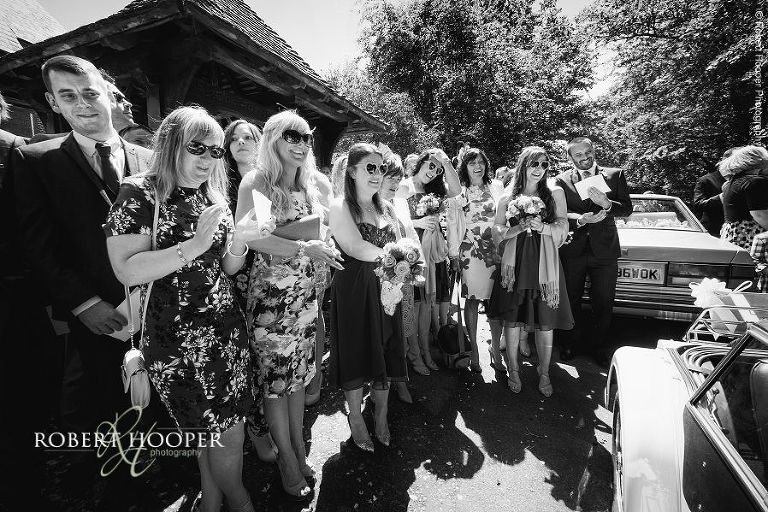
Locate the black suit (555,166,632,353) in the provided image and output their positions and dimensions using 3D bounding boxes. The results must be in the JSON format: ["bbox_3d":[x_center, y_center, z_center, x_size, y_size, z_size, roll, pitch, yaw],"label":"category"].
[{"bbox_3d":[1.713,0.079,2.642,0.580,1.581,0.400,6,12,30],"label":"black suit"}]

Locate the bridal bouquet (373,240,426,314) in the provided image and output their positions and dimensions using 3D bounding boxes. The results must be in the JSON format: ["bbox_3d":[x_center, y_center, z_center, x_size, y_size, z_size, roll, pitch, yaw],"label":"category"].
[{"bbox_3d":[0.076,0.096,1.570,0.230,0.340,0.220,0,8,0],"label":"bridal bouquet"}]

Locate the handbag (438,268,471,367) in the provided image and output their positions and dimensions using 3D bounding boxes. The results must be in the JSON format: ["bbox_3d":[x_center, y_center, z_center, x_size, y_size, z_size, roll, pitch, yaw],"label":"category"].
[{"bbox_3d":[0.532,0.471,2.450,0.250,0.720,0.180,-3,9,-20],"label":"handbag"}]

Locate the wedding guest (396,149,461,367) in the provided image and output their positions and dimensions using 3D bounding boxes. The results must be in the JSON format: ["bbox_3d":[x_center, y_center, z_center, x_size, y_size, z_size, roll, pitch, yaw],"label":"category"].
[{"bbox_3d":[0.331,0.065,2.379,0.520,1.660,0.420,-4,9,-25],"label":"wedding guest"}]

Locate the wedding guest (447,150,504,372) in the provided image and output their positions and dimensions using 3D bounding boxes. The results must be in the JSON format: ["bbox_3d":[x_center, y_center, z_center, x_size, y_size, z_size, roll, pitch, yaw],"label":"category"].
[{"bbox_3d":[0.714,0.068,2.470,0.470,1.706,0.380,1,11,7],"label":"wedding guest"}]

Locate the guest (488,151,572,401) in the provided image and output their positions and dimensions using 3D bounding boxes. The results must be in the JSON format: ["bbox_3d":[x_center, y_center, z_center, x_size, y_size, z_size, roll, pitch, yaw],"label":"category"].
[{"bbox_3d":[1.000,0.136,2.184,0.560,1.677,0.460,3,11,14],"label":"guest"}]

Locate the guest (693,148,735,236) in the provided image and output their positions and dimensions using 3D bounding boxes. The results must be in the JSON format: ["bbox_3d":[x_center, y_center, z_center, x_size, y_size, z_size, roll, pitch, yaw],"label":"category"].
[{"bbox_3d":[3.641,-0.186,3.525,0.550,1.820,0.420,-1,11,-6],"label":"guest"}]

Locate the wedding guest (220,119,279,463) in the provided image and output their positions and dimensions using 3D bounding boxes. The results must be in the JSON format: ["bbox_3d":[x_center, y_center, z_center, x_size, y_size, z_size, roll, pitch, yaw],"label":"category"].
[{"bbox_3d":[-0.685,0.225,1.620,0.320,1.710,0.440,7,11,43],"label":"wedding guest"}]

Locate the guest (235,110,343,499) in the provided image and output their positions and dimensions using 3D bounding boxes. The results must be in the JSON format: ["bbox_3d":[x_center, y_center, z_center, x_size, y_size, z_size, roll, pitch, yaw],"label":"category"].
[{"bbox_3d":[-0.414,0.245,1.402,0.460,1.710,0.460,-7,11,-42],"label":"guest"}]

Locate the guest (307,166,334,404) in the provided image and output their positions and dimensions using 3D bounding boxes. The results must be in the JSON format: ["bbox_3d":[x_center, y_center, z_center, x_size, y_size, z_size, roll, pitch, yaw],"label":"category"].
[{"bbox_3d":[-0.481,0.166,2.013,0.460,1.680,0.360,-7,13,-33],"label":"guest"}]

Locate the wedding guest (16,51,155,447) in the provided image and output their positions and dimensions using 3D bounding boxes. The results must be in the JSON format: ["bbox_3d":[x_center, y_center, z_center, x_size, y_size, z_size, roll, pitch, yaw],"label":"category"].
[{"bbox_3d":[-1.040,0.250,1.240,0.350,1.830,0.500,4,9,30],"label":"wedding guest"}]

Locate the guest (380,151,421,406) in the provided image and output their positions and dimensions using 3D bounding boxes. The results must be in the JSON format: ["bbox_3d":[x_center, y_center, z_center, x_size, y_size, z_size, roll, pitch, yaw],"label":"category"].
[{"bbox_3d":[0.104,0.185,2.156,0.460,1.630,0.400,-7,10,-40],"label":"guest"}]

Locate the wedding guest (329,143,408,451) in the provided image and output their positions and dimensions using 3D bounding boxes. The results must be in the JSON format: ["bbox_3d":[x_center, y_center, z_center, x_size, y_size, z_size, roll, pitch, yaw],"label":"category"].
[{"bbox_3d":[-0.079,0.243,1.733,0.460,1.660,0.460,-6,10,-38],"label":"wedding guest"}]

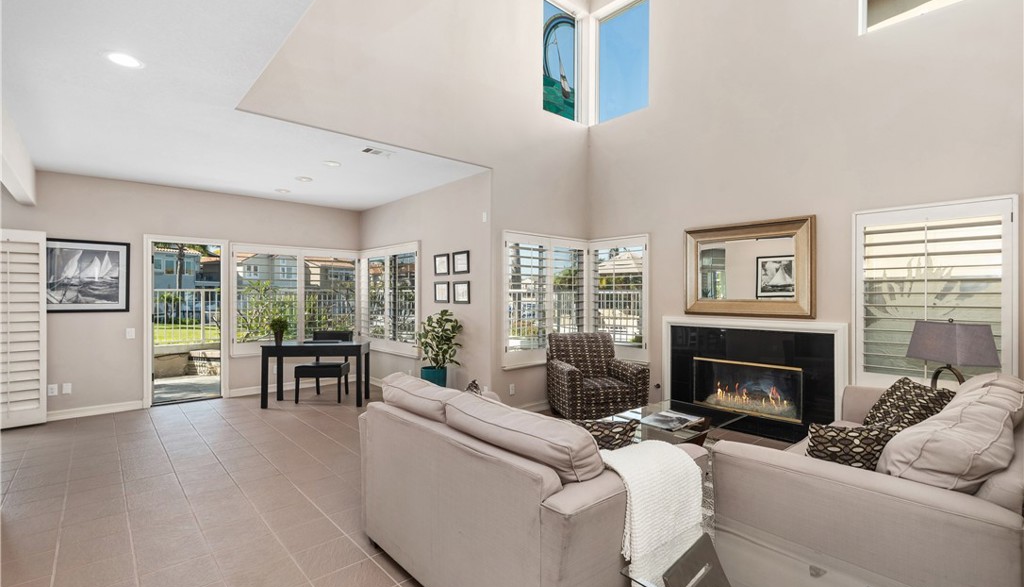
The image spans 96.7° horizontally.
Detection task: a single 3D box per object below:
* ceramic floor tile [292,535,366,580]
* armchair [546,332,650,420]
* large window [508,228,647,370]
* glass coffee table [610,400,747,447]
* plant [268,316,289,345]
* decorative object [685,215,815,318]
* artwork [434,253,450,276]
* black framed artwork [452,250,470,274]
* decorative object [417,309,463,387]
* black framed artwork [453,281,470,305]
[{"bbox_3d":[-0.969,1.405,2.421,0.305,0.010,0.305,0,0,-42],"label":"ceramic floor tile"},{"bbox_3d":[0.952,0.945,5.243,0.920,0.910,0.790,0,0,-13],"label":"armchair"},{"bbox_3d":[0.770,0.070,5.244,1.531,1.540,0.913,0,0,-42],"label":"large window"},{"bbox_3d":[1.203,1.188,3.507,1.200,0.430,0.690,0,0,-40],"label":"glass coffee table"},{"bbox_3d":[-2.900,0.467,5.670,0.225,0.355,0.225,0,0,0],"label":"plant"},{"bbox_3d":[2.338,-0.235,4.573,0.065,0.920,1.213,0,0,-42],"label":"decorative object"},{"bbox_3d":[-0.867,-0.353,5.636,0.025,0.267,0.308,0,0,-42],"label":"artwork"},{"bbox_3d":[-0.575,-0.352,5.280,0.022,0.256,0.321,0,0,-42],"label":"black framed artwork"},{"bbox_3d":[-0.836,0.786,5.210,0.540,1.228,0.540,0,0,0],"label":"decorative object"},{"bbox_3d":[-0.570,-0.006,5.273,0.022,0.256,0.326,0,0,-42],"label":"black framed artwork"}]

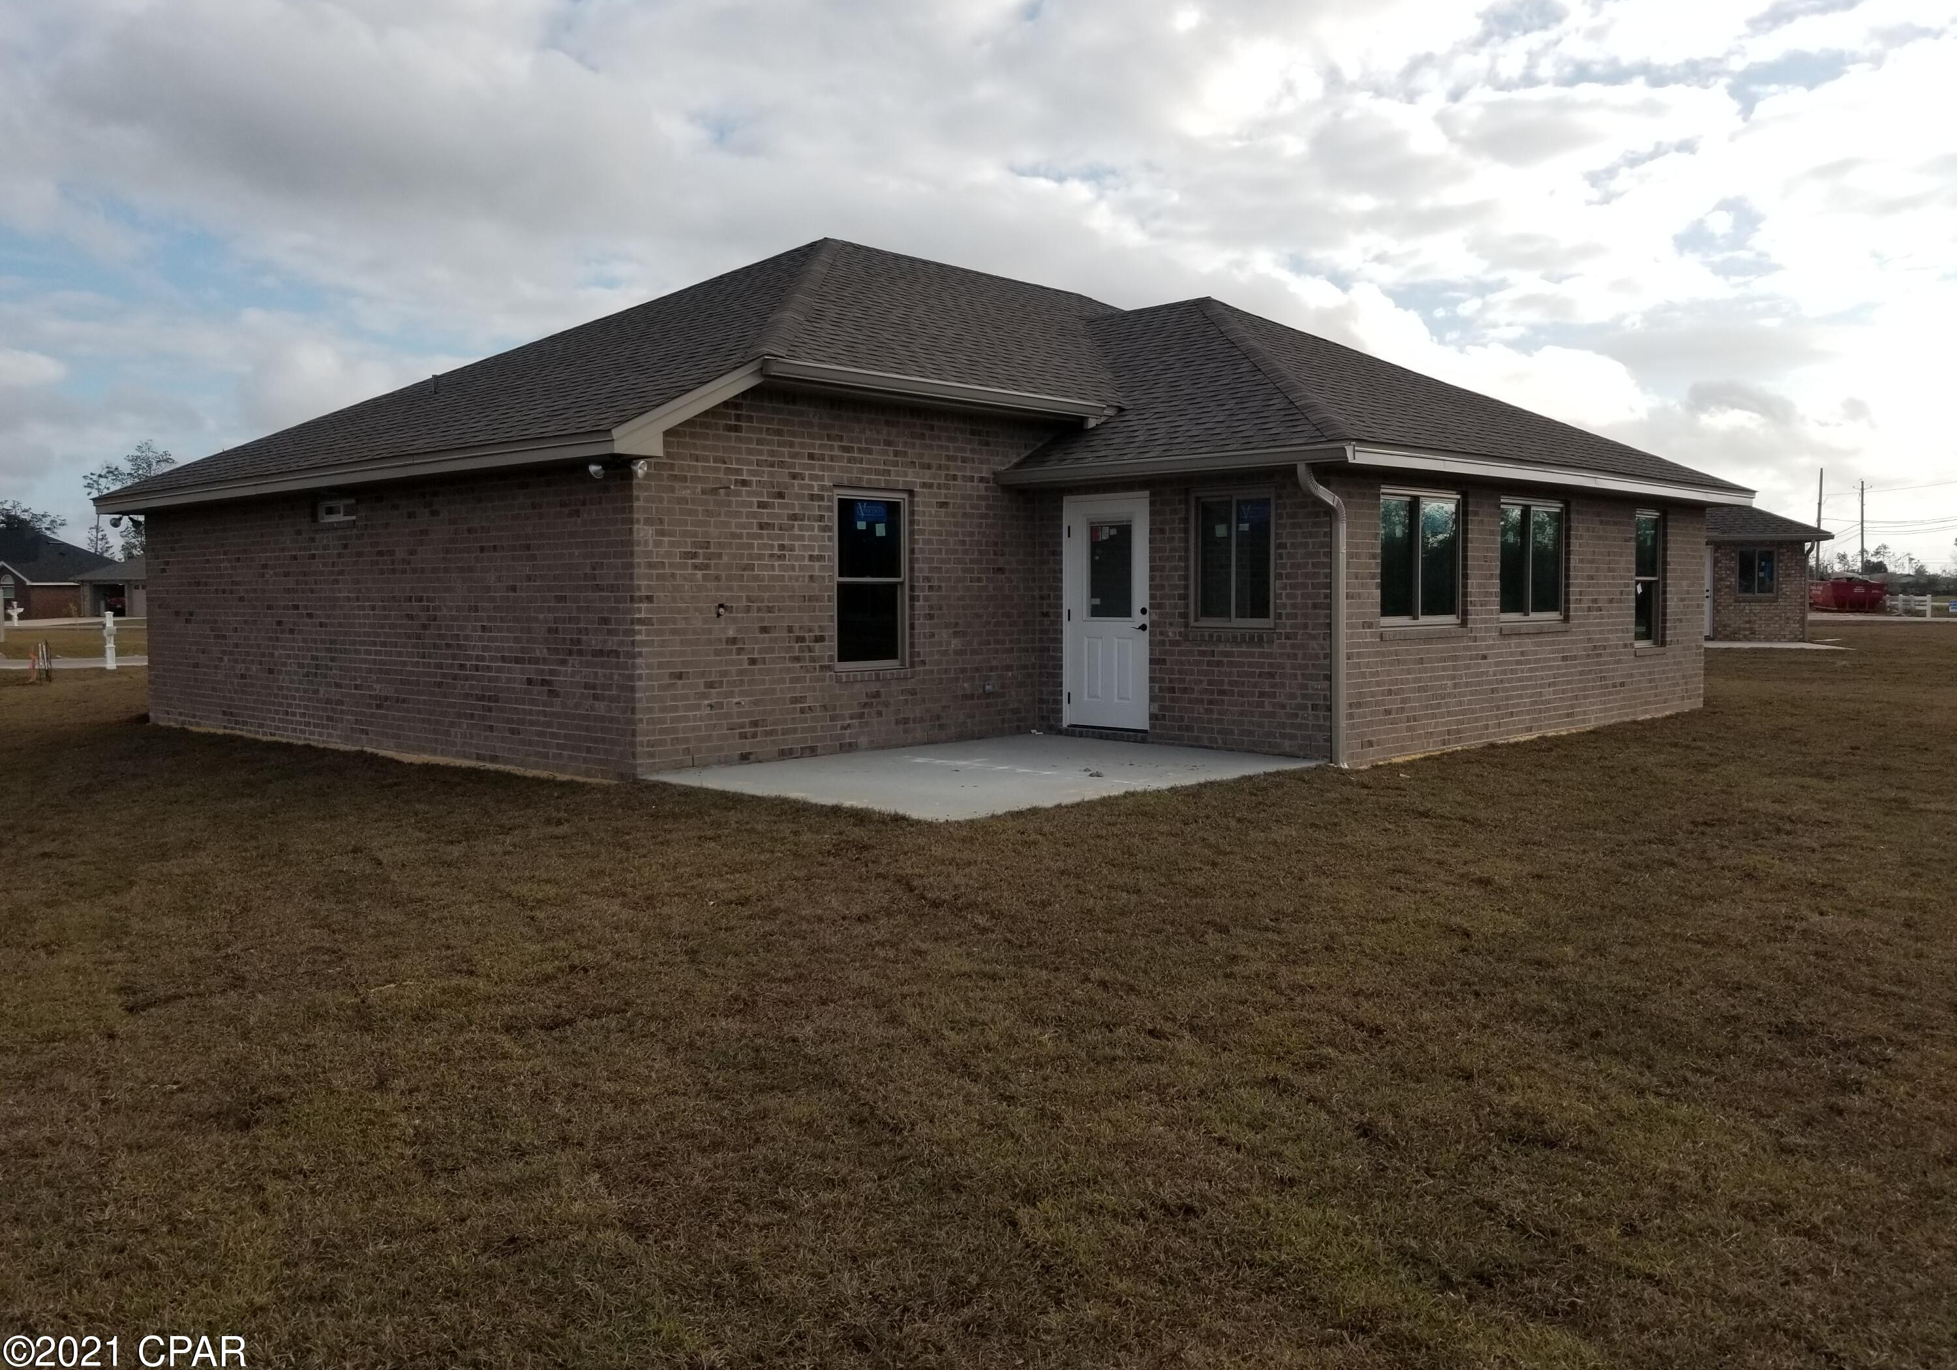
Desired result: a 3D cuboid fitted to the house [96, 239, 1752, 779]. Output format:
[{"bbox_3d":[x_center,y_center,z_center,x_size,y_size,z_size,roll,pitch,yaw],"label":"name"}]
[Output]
[{"bbox_3d":[0.171,-2.549,18.513,14.610,5.700,16.290,4,6,44],"label":"house"}]

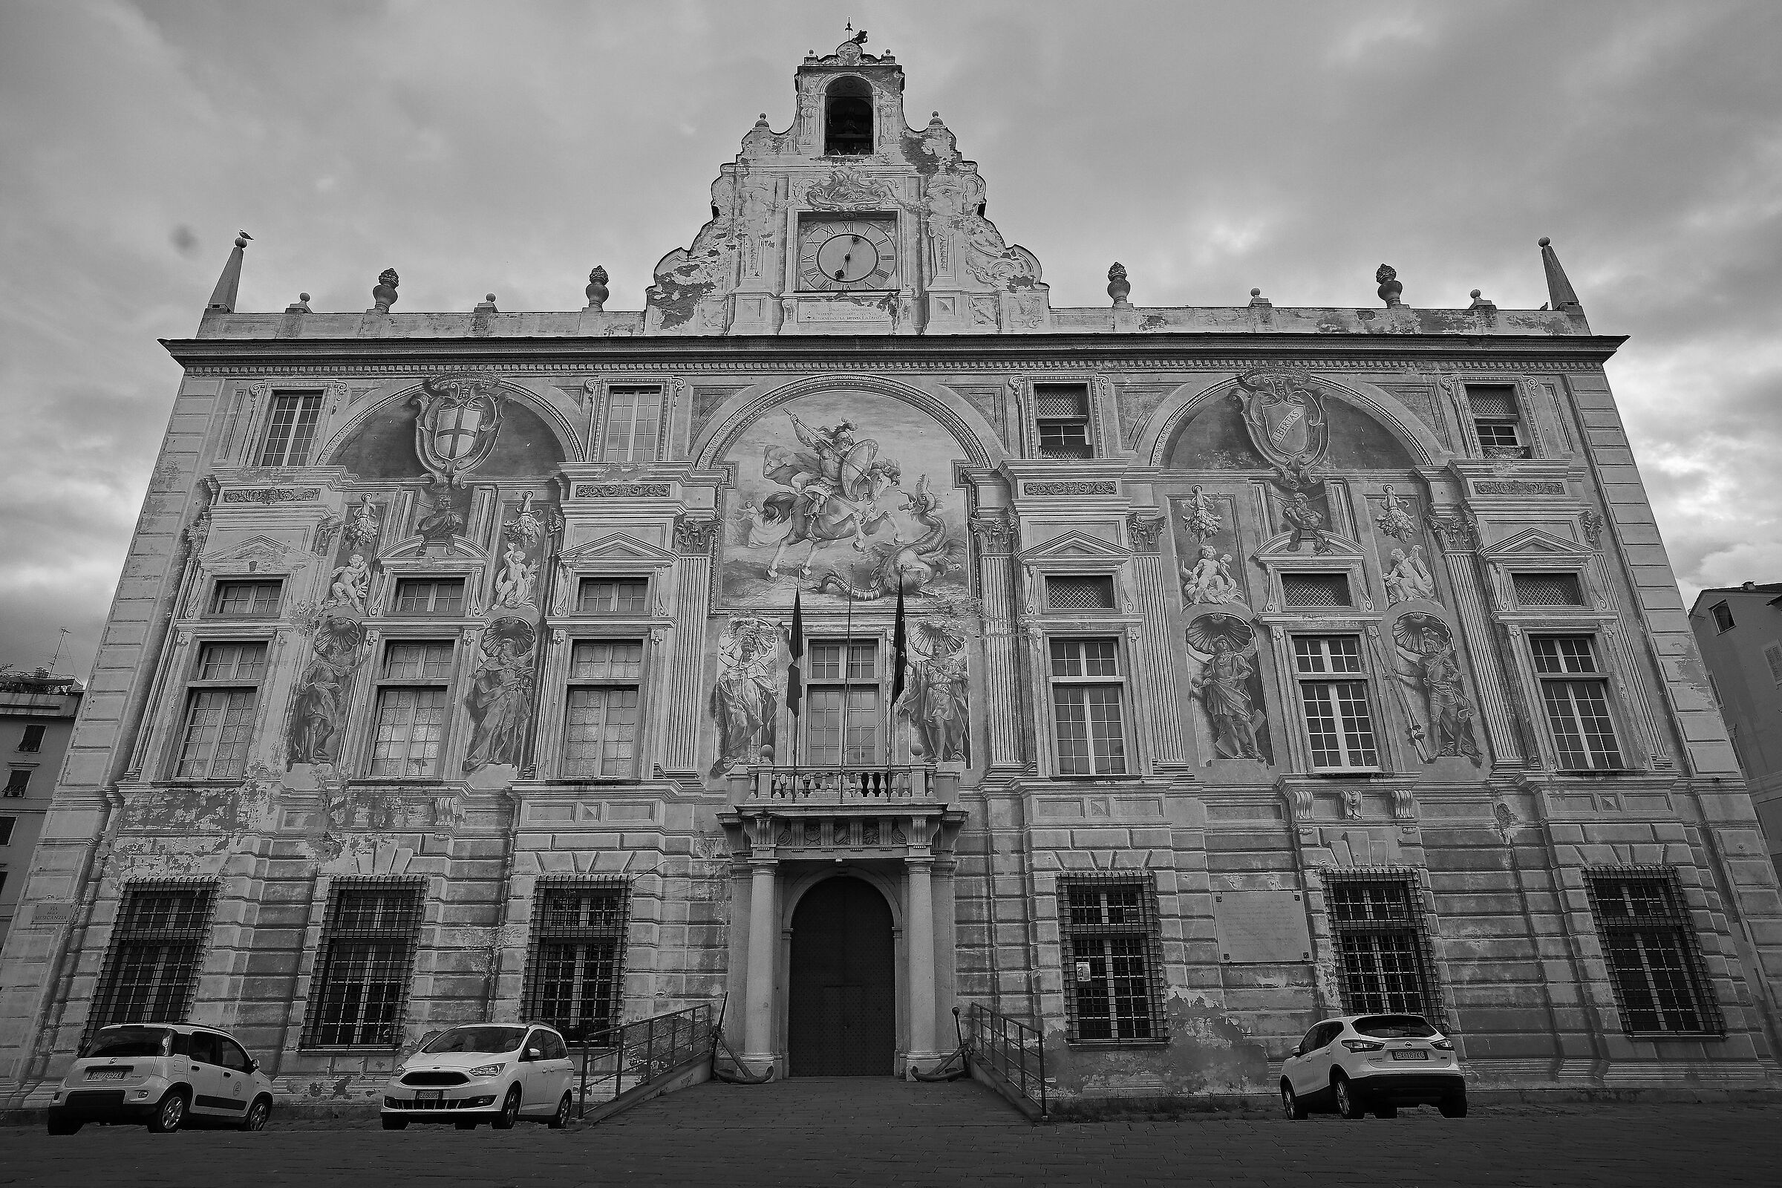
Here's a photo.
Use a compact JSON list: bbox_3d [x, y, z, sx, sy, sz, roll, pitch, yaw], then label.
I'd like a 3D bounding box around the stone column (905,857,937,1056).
[{"bbox_3d":[0.650,7.830,20.349,0.630,4.124,0.600,0,-21,0],"label":"stone column"}]

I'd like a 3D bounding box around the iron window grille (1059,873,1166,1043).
[{"bbox_3d":[4.324,7.164,18.553,1.907,3.058,0.300,0,-21,0],"label":"iron window grille"}]

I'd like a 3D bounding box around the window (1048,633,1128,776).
[{"bbox_3d":[4.831,2.760,23.102,1.681,3.440,0.250,0,-21,0],"label":"window"}]

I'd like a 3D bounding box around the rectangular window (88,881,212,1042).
[{"bbox_3d":[-16.995,8.510,21.688,2.238,3.602,0.300,0,-21,-1],"label":"rectangular window"}]

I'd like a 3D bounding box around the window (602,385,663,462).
[{"bbox_3d":[-7.425,-4.905,27.047,1.499,2.494,0.200,0,-21,-1],"label":"window"}]

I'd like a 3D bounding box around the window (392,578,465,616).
[{"bbox_3d":[-12.314,0.087,25.084,1.820,1.058,0.200,0,-21,-1],"label":"window"}]

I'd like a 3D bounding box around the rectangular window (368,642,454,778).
[{"bbox_3d":[-11.689,2.804,22.988,1.590,3.420,0.250,0,-21,0],"label":"rectangular window"}]

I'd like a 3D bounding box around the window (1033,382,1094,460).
[{"bbox_3d":[4.254,-4.228,23.132,1.317,2.112,0.300,0,-21,0],"label":"window"}]

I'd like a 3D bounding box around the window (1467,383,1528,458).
[{"bbox_3d":[17.642,-5.017,27.253,1.438,2.457,0.250,0,-21,-1],"label":"window"}]

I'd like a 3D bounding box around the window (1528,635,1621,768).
[{"bbox_3d":[15.030,2.374,20.673,1.425,3.034,0.250,0,-21,0],"label":"window"}]

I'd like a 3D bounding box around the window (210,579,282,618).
[{"bbox_3d":[-14.602,0.120,21.415,1.502,0.896,0.250,0,-21,0],"label":"window"}]

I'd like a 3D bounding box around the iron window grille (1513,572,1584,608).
[{"bbox_3d":[16.895,-0.059,24.260,1.651,0.901,0.150,0,-21,0],"label":"iron window grille"}]

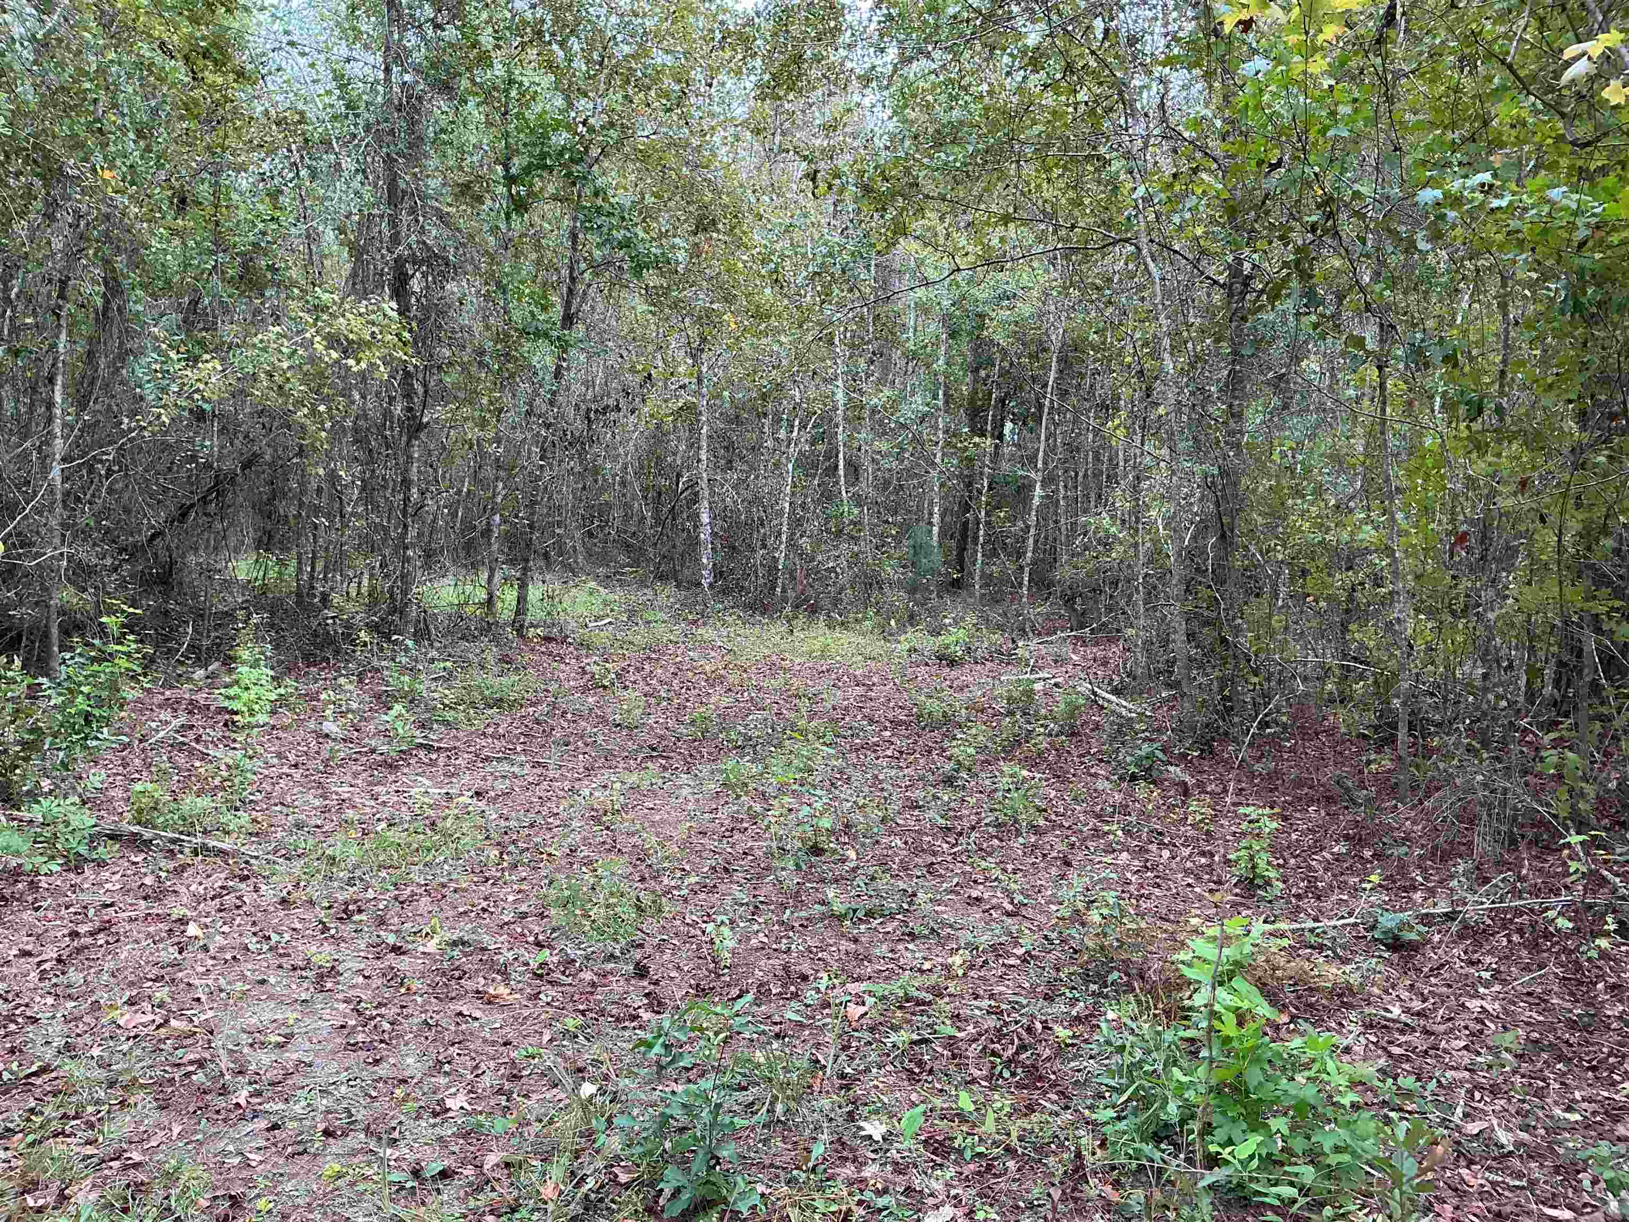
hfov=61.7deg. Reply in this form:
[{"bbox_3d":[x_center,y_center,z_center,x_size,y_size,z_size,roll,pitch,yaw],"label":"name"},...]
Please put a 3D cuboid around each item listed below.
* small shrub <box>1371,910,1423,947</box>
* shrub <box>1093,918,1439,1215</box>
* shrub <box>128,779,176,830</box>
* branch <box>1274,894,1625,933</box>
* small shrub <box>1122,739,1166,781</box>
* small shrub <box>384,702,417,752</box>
[{"bbox_3d":[2.100,1.137,4.922,0.188,0.122,0.179,0,4,0],"label":"small shrub"},{"bbox_3d":[1.063,1.009,3.189,0.814,0.591,0.692,0,4,0],"label":"shrub"},{"bbox_3d":[-3.322,0.958,6.836,0.243,0.242,0.230,0,4,0],"label":"shrub"},{"bbox_3d":[2.419,1.140,5.200,1.528,0.080,0.120,-1,4,-11],"label":"branch"},{"bbox_3d":[1.967,0.880,8.136,0.266,0.236,0.253,0,4,0],"label":"small shrub"},{"bbox_3d":[-2.785,0.772,9.165,0.222,0.324,0.211,0,4,0],"label":"small shrub"}]

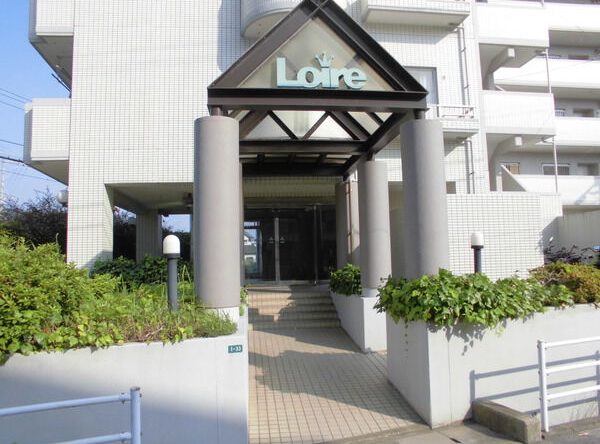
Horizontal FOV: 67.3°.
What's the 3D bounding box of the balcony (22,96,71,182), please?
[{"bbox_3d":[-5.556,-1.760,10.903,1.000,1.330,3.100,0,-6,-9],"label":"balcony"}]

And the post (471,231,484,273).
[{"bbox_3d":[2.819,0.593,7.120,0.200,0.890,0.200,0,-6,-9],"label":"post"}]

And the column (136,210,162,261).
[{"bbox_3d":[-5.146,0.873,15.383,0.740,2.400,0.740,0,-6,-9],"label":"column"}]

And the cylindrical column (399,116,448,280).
[{"bbox_3d":[1.495,-0.131,5.385,0.495,2.067,0.495,-1,-5,0],"label":"cylindrical column"}]

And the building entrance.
[{"bbox_3d":[-0.235,0.627,12.715,2.700,2.300,0.350,0,-6,-9],"label":"building entrance"}]

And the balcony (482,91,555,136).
[{"bbox_3d":[6.263,-3.118,13.837,2.300,1.280,1.360,0,-6,-9],"label":"balcony"}]

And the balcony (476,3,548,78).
[{"bbox_3d":[6.224,-5.788,14.118,2.350,1.350,1.400,0,-6,-9],"label":"balcony"}]

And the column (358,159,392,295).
[{"bbox_3d":[1.233,0.083,7.449,0.495,2.087,0.495,-1,-6,-7],"label":"column"}]

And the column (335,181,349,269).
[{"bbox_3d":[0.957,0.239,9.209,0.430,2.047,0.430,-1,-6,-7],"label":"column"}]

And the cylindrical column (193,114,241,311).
[{"bbox_3d":[-0.933,-0.095,5.091,0.495,2.087,0.495,-1,-6,-7],"label":"cylindrical column"}]

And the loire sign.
[{"bbox_3d":[0.258,-1.777,5.339,1.076,0.444,0.060,-1,-6,-7],"label":"loire sign"}]

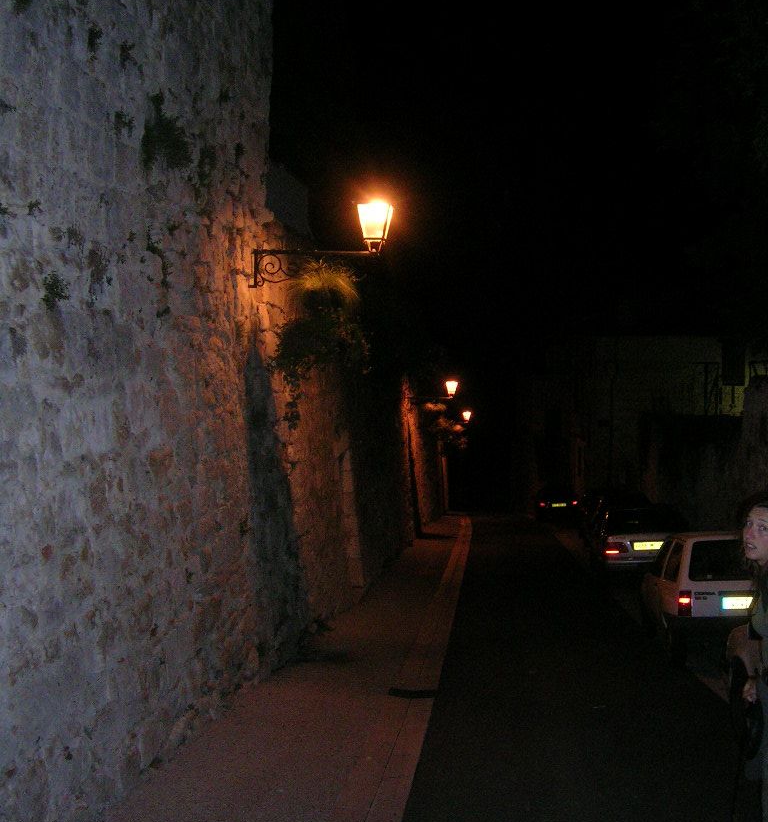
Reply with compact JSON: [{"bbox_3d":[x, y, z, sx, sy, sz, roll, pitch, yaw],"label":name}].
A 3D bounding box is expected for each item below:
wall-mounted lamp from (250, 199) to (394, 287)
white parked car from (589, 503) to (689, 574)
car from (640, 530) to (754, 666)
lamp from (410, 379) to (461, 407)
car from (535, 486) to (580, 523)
[{"bbox_3d":[-0.620,-1.750,10.500,1.430,0.890,0.400,1,-4,6],"label":"wall-mounted lamp"},{"bbox_3d":[4.680,2.470,19.500,1.680,1.400,4.400,0,-4,6],"label":"white parked car"},{"bbox_3d":[3.910,2.050,12.350,1.540,1.370,3.650,0,-4,6],"label":"car"},{"bbox_3d":[1.450,-0.510,29.800,1.430,0.870,0.400,1,-4,6],"label":"lamp"},{"bbox_3d":[7.050,3.880,42.300,1.660,1.430,4.000,0,-4,6],"label":"car"}]

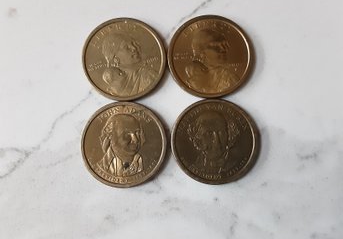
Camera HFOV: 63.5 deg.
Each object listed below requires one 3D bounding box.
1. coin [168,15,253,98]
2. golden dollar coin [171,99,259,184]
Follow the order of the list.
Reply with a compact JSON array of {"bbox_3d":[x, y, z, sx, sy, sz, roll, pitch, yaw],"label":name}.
[{"bbox_3d":[0.012,-0.020,0.087,0.026,0.002,0.026,0,85,-1],"label":"coin"},{"bbox_3d":[0.013,0.007,0.085,0.026,0.002,0.026,0,85,-1],"label":"golden dollar coin"}]

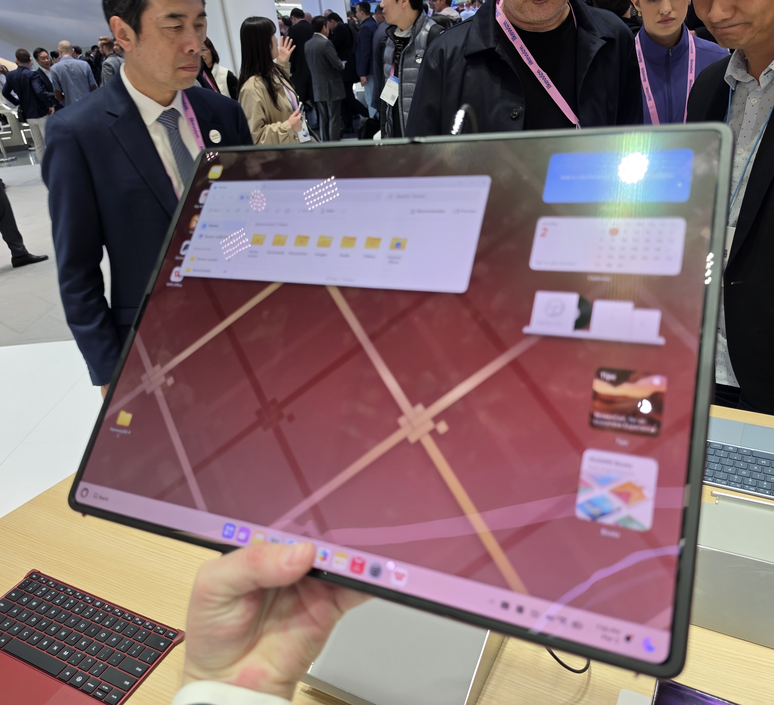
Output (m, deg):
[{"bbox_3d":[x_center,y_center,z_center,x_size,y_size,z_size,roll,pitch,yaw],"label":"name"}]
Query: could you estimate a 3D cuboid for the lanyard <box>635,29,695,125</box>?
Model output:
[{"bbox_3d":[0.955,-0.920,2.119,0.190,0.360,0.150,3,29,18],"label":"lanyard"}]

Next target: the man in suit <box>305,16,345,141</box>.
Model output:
[{"bbox_3d":[-0.782,-3.409,8.075,0.520,1.700,0.420,10,31,28],"label":"man in suit"}]

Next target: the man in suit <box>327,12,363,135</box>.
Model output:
[{"bbox_3d":[-0.659,-4.271,9.679,0.500,1.740,0.520,0,28,12],"label":"man in suit"}]

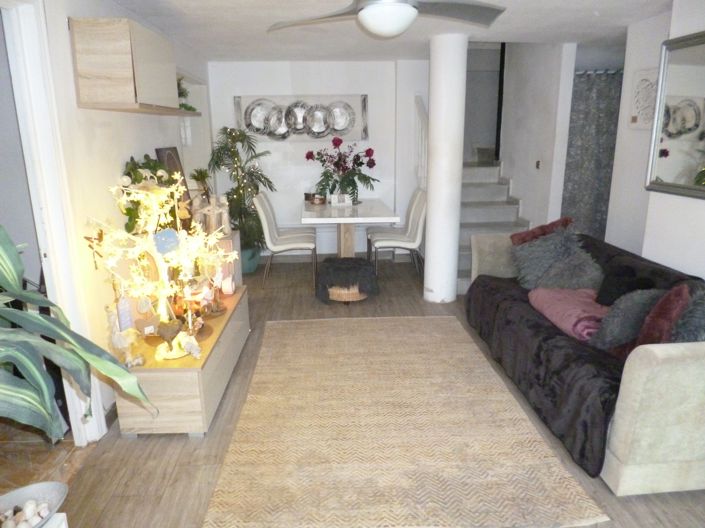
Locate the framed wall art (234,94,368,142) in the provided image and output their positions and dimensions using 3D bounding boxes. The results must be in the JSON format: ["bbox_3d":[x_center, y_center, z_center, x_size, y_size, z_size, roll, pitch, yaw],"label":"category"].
[{"bbox_3d":[-0.570,-1.657,5.560,1.518,0.483,0.054,-1,15,-2],"label":"framed wall art"}]

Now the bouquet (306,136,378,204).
[{"bbox_3d":[-0.102,-1.017,5.351,0.773,0.696,0.581,-1,15,-2],"label":"bouquet"}]

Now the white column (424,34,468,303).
[{"bbox_3d":[0.815,-0.790,4.404,0.306,2.295,0.306,-1,15,-2],"label":"white column"}]

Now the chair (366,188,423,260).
[{"bbox_3d":[0.480,-0.409,5.634,0.589,0.927,0.459,-1,15,-2],"label":"chair"}]

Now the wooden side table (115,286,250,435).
[{"bbox_3d":[-1.005,0.546,3.131,0.444,0.398,1.331,-1,15,-2],"label":"wooden side table"}]

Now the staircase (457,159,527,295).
[{"bbox_3d":[1.367,-0.451,5.343,1.010,1.147,1.652,-1,15,-2],"label":"staircase"}]

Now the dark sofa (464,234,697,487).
[{"bbox_3d":[1.506,0.324,3.230,0.826,0.742,2.471,-1,15,-2],"label":"dark sofa"}]

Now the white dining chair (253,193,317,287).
[{"bbox_3d":[-0.680,-0.256,5.094,0.612,0.927,0.474,-1,15,-2],"label":"white dining chair"}]

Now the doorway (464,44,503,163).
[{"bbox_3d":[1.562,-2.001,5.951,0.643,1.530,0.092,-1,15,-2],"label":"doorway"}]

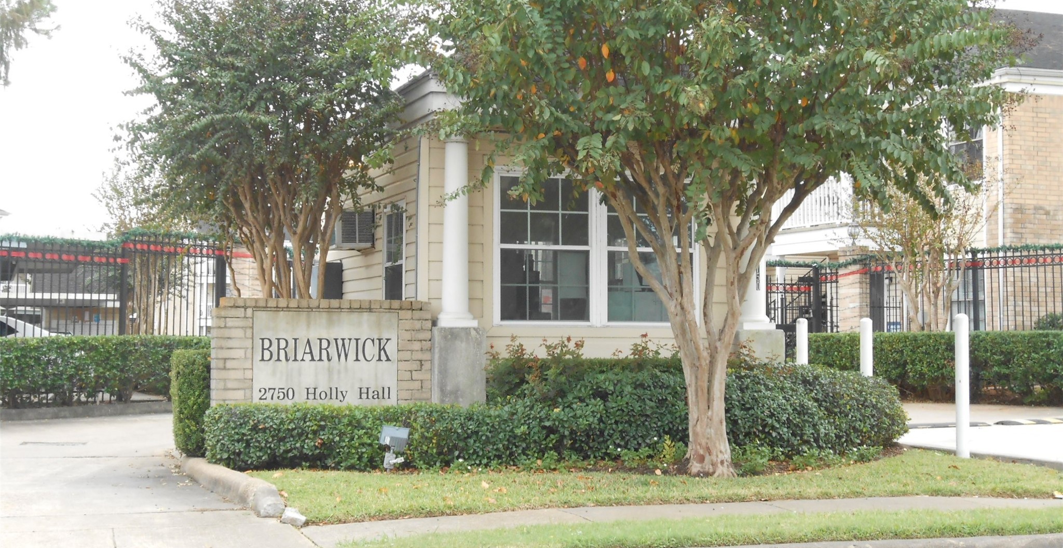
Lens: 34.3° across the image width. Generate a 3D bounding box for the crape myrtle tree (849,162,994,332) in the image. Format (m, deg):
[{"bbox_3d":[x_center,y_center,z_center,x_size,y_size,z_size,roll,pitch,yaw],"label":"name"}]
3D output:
[{"bbox_3d":[5.812,0.093,25.578,2.081,3.552,1.928,1,-2,-18],"label":"crape myrtle tree"}]

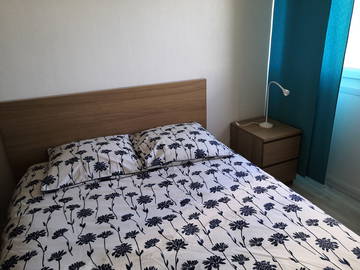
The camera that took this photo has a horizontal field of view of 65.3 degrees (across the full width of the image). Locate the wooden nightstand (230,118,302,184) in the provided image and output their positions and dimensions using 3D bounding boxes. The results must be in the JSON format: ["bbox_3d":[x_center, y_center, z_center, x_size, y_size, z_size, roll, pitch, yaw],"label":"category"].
[{"bbox_3d":[0.776,0.194,2.641,0.400,0.550,0.480,-11,23,-21],"label":"wooden nightstand"}]

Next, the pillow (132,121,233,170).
[{"bbox_3d":[-0.018,0.056,2.121,0.610,0.140,0.470,-9,32,-17],"label":"pillow"}]

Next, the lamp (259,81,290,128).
[{"bbox_3d":[0.848,-0.272,2.501,0.230,0.415,0.120,6,23,21],"label":"lamp"}]

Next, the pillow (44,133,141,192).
[{"bbox_3d":[-0.604,0.151,1.936,0.610,0.140,0.460,-11,33,-21],"label":"pillow"}]

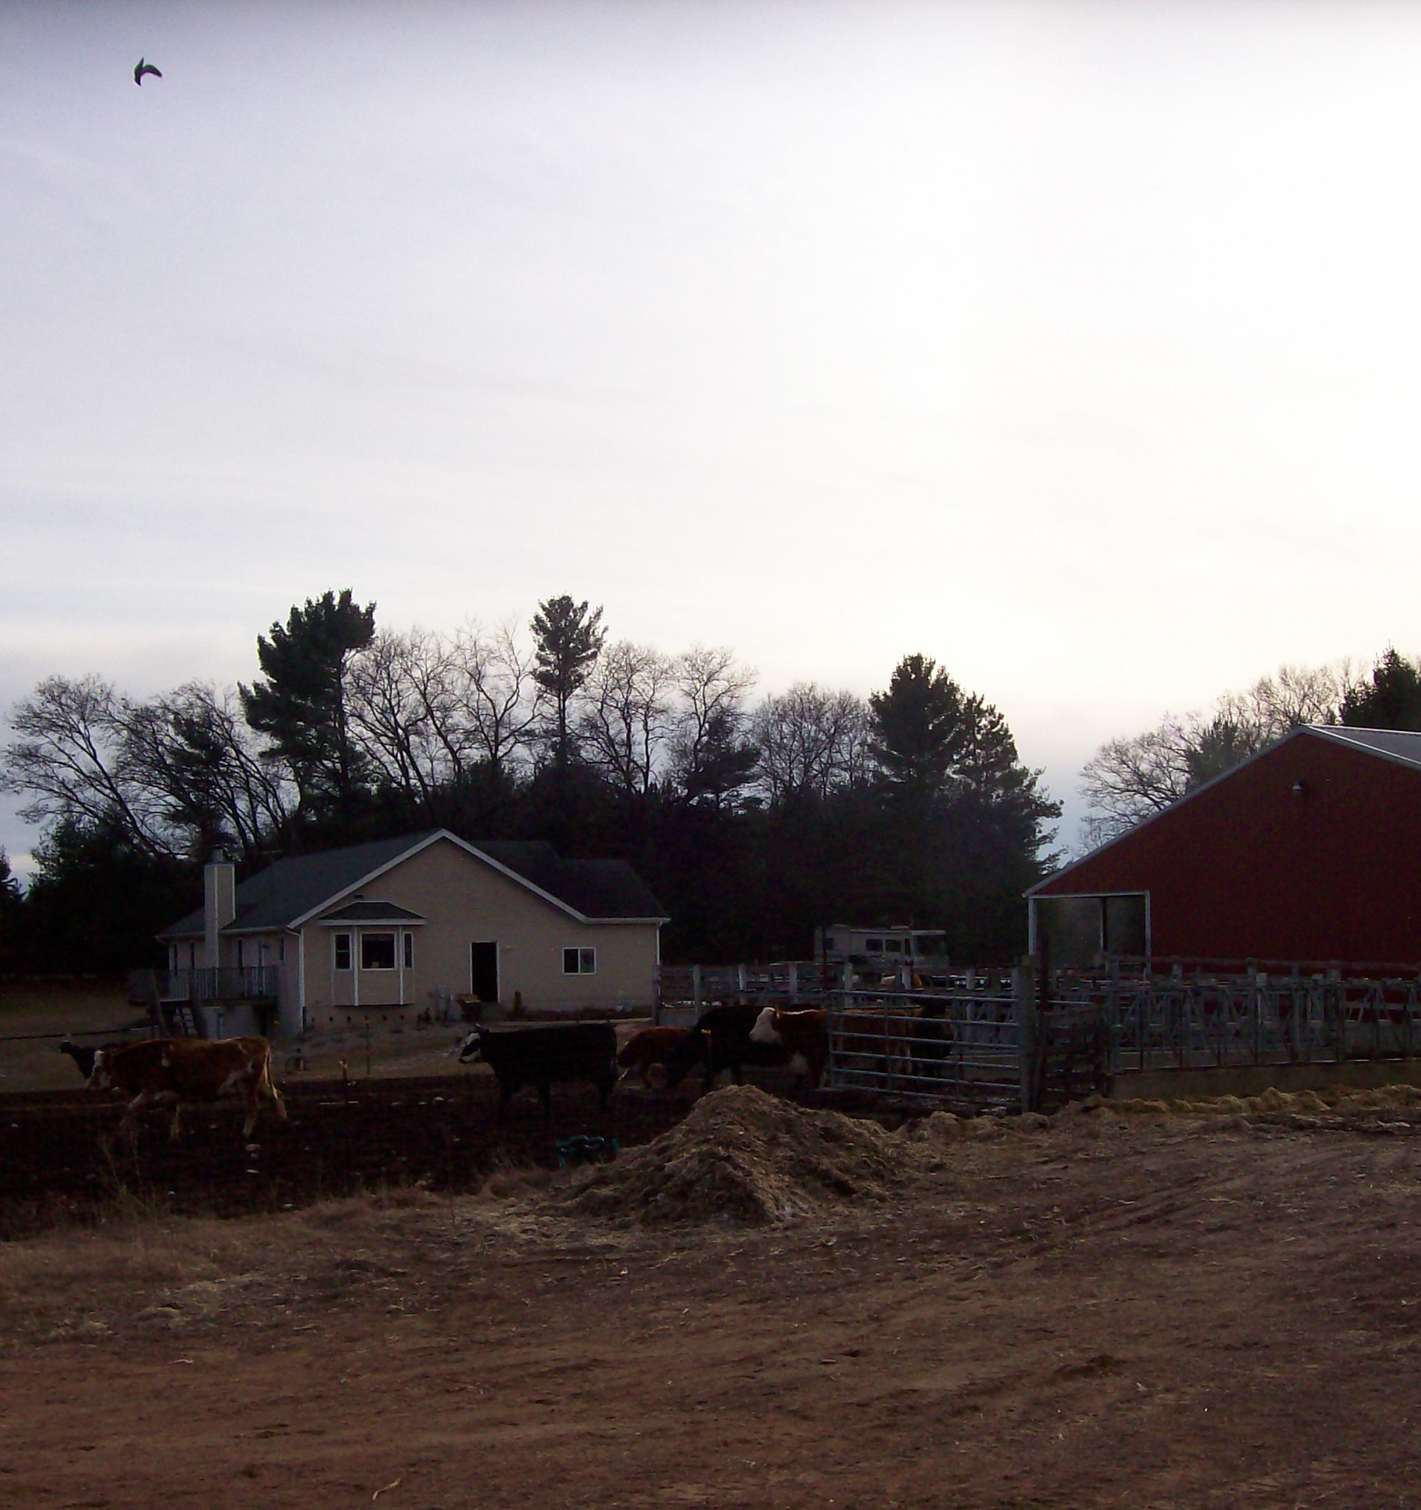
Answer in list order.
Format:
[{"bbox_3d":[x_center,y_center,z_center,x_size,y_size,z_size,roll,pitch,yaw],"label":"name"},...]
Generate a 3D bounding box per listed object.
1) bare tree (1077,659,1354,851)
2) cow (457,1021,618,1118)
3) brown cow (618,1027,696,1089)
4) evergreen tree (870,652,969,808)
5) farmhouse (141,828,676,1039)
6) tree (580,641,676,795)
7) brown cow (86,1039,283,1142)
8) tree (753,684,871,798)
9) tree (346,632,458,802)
[{"bbox_3d":[27.322,3.749,112.173,14.820,17.960,10.000,0,-6,0],"label":"bare tree"},{"bbox_3d":[-2.389,4.355,29.010,2.150,1.330,0.680,1,-6,-18],"label":"cow"},{"bbox_3d":[-0.658,4.976,34.474,1.850,1.030,0.600,1,-6,-12],"label":"brown cow"},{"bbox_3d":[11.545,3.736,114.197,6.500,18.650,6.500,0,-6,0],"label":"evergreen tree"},{"bbox_3d":[-11.957,6.907,80.868,14.100,6.930,19.400,2,-6,-26],"label":"farmhouse"},{"bbox_3d":[-4.392,3.406,112.234,5.800,19.170,5.800,0,-6,0],"label":"tree"},{"bbox_3d":[-6.496,4.136,26.021,2.380,1.260,0.700,1,-6,-10],"label":"brown cow"},{"bbox_3d":[5.798,4.674,118.127,6.650,17.670,6.800,0,-6,0],"label":"tree"},{"bbox_3d":[-16.276,3.070,110.267,6.500,19.630,6.500,0,-6,0],"label":"tree"}]

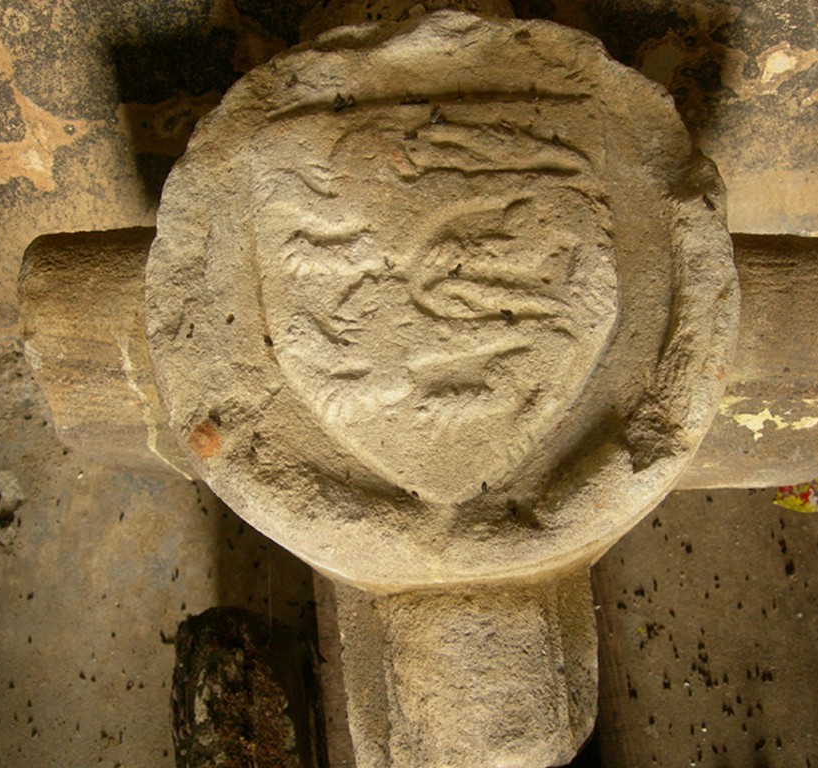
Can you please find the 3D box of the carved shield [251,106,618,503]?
[{"bbox_3d":[0.021,-0.064,0.900,0.288,0.050,0.318,-2,77,3],"label":"carved shield"}]

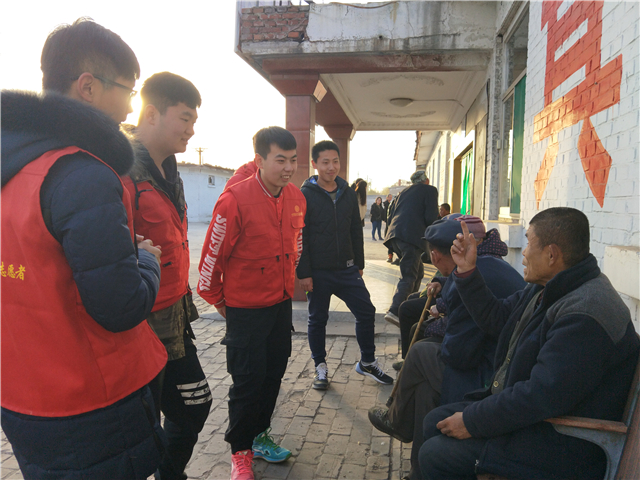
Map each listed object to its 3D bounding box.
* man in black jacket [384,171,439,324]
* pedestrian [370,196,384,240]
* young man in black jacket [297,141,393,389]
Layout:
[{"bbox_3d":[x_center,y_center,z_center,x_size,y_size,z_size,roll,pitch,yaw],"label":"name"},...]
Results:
[{"bbox_3d":[1.000,0.080,5.050,0.550,1.660,0.680,5,6,43],"label":"man in black jacket"},{"bbox_3d":[2.115,-0.754,17.000,0.500,1.620,0.340,0,4,-18],"label":"pedestrian"},{"bbox_3d":[0.173,0.151,3.330,0.630,1.740,0.450,0,4,-16],"label":"young man in black jacket"}]

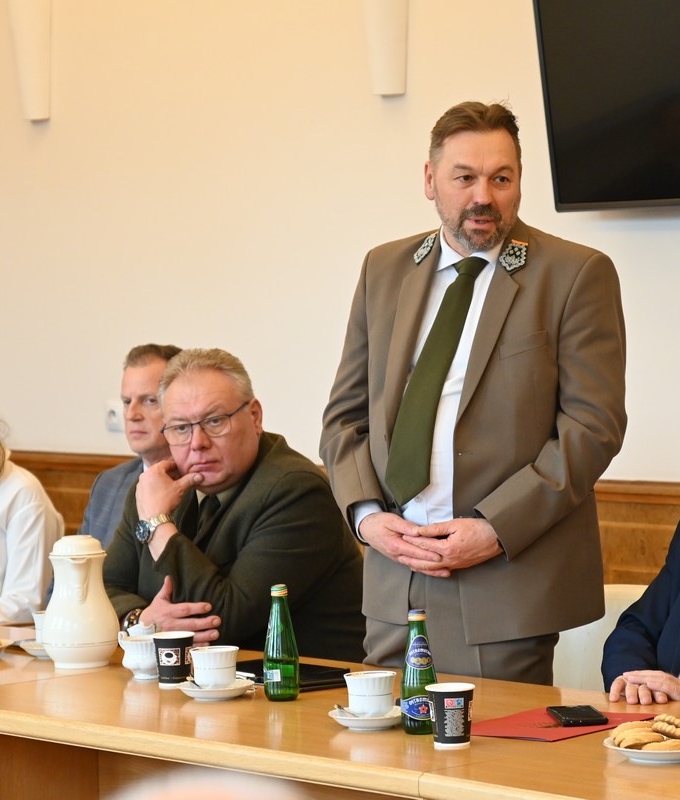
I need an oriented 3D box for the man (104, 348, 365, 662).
[{"bbox_3d":[-0.200,0.557,6.910,0.570,1.300,0.720,0,3,33],"label":"man"}]

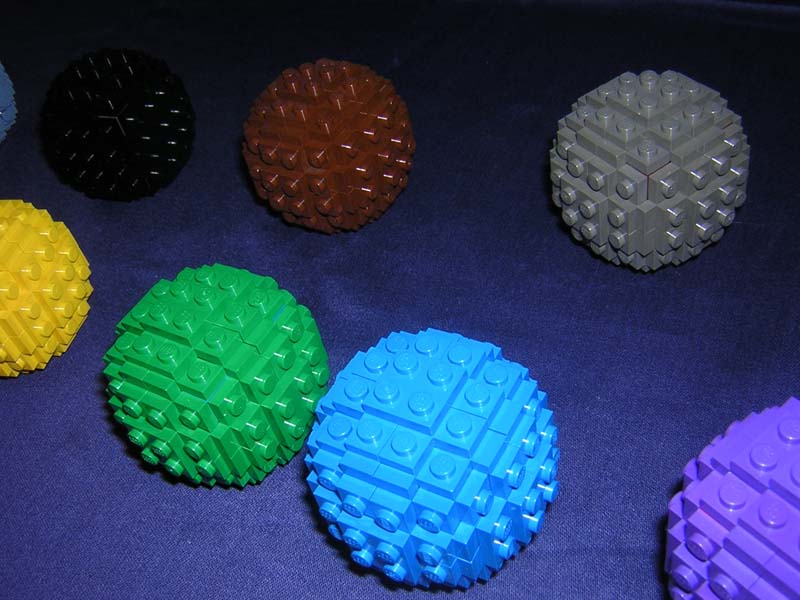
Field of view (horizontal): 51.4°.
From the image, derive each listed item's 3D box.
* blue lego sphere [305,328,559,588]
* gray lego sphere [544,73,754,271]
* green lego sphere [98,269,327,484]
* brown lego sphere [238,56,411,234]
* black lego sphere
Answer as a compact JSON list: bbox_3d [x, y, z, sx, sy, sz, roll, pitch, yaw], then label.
[{"bbox_3d":[0.007,0.035,0.188,0.056,0.056,0.056,-7,46,8],"label":"blue lego sphere"},{"bbox_3d":[0.073,-0.038,0.245,0.056,0.056,0.056,-7,46,8],"label":"gray lego sphere"},{"bbox_3d":[-0.047,0.019,0.217,0.056,0.056,0.056,-7,46,8],"label":"green lego sphere"},{"bbox_3d":[-0.023,-0.051,0.278,0.056,0.056,0.056,-7,46,8],"label":"brown lego sphere"},{"bbox_3d":[-0.108,-0.067,0.322,0.056,0.056,0.056,6,50,19],"label":"black lego sphere"}]

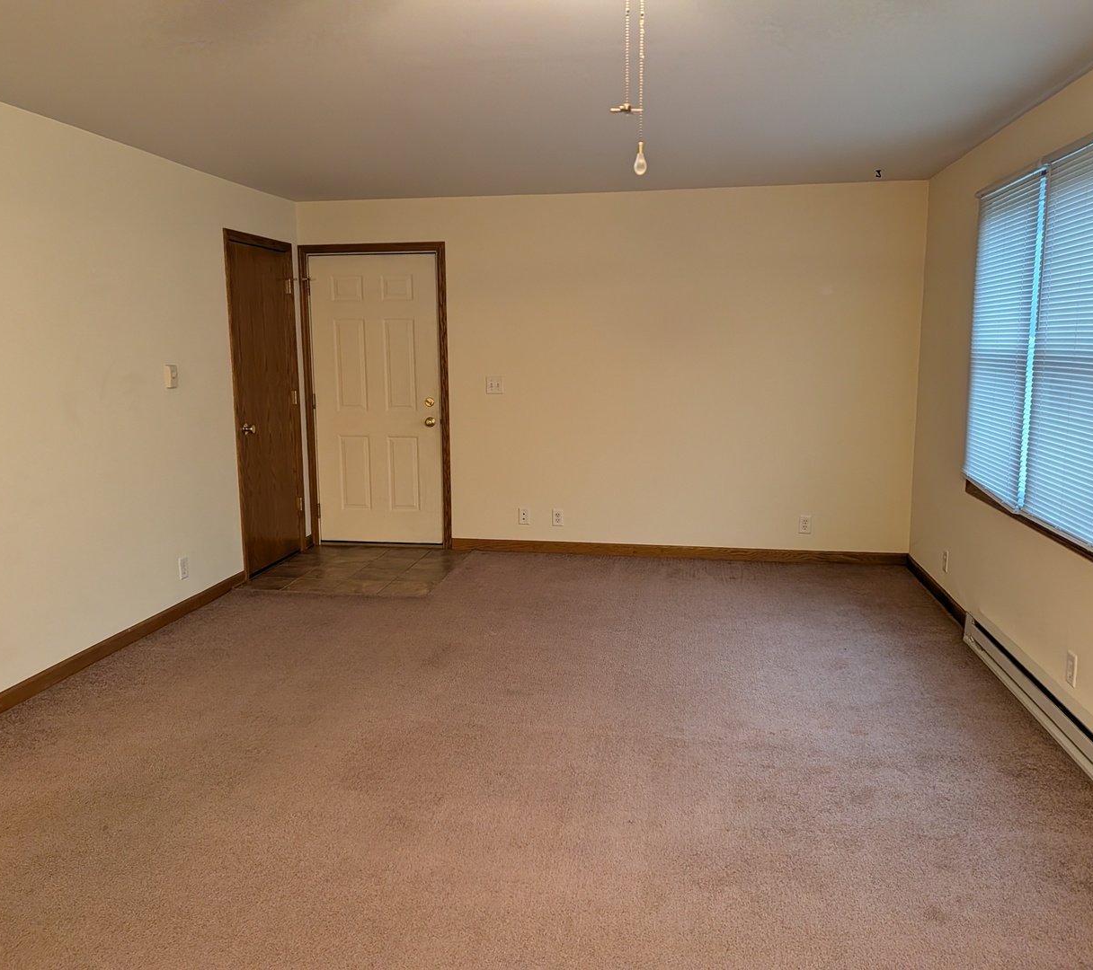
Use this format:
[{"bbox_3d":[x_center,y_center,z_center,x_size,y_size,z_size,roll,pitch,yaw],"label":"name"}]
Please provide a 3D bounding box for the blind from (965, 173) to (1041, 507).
[{"bbox_3d":[2.062,-0.655,4.085,0.040,1.382,0.815,1,9,10],"label":"blind"}]

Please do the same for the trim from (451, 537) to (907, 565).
[{"bbox_3d":[0.851,0.457,6.134,3.093,0.093,0.020,1,9,10],"label":"trim"}]

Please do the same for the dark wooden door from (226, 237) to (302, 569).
[{"bbox_3d":[-1.826,-0.514,5.859,0.050,2.137,0.870,1,9,10],"label":"dark wooden door"}]

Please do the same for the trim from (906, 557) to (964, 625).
[{"bbox_3d":[2.261,0.587,5.263,0.020,0.093,1.268,1,9,10],"label":"trim"}]

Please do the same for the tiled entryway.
[{"bbox_3d":[-1.212,0.555,5.913,1.214,0.020,1.168,1,9,10],"label":"tiled entryway"}]

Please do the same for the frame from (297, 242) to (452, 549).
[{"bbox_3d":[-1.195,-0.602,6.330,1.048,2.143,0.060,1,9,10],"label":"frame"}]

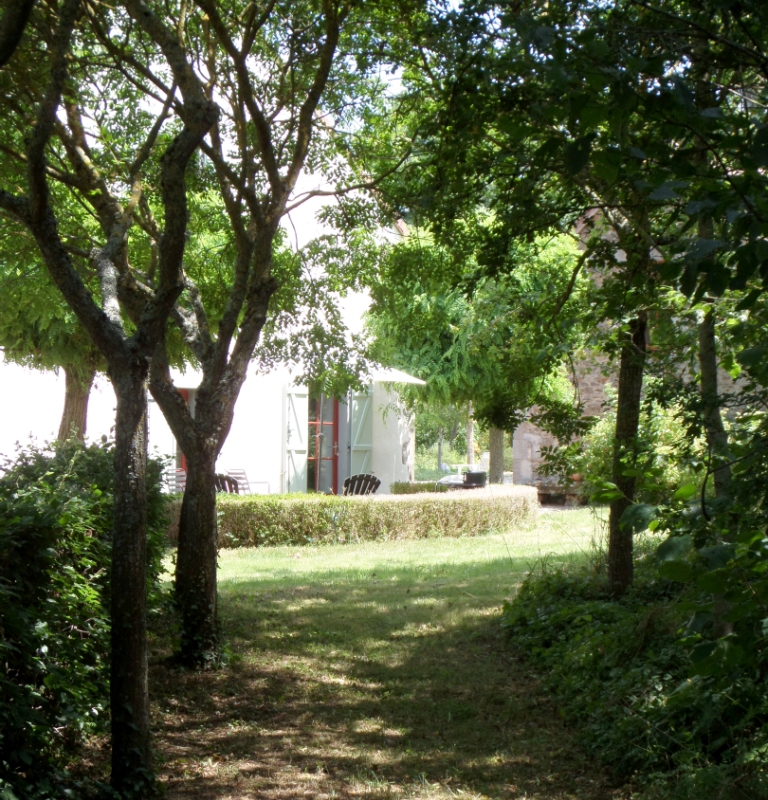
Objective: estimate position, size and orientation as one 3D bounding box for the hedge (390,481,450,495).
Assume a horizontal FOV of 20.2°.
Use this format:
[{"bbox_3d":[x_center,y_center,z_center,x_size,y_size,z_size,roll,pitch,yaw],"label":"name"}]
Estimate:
[{"bbox_3d":[0.660,1.780,38.200,1.200,0.700,0.750,1,-1,0],"label":"hedge"}]

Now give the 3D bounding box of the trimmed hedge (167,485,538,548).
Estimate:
[{"bbox_3d":[-0.300,1.680,31.500,6.000,0.720,1.600,1,-1,-38],"label":"trimmed hedge"}]

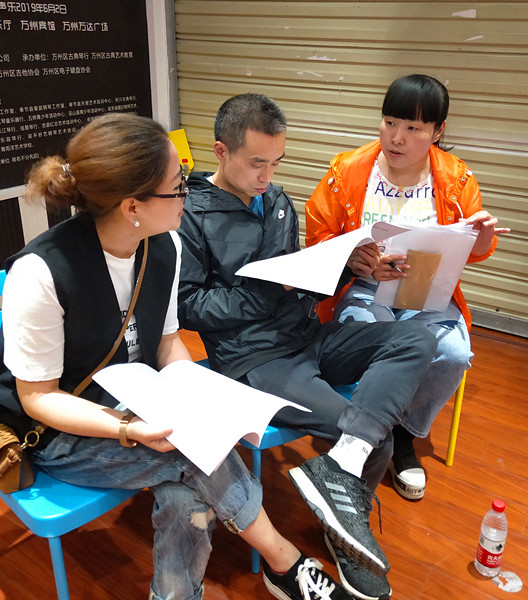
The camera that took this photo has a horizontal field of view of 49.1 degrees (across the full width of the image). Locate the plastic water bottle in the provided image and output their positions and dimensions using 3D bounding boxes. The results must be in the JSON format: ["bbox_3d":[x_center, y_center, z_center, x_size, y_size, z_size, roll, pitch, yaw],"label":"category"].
[{"bbox_3d":[0.622,0.645,1.573,0.065,0.226,0.065,1,23,0],"label":"plastic water bottle"}]

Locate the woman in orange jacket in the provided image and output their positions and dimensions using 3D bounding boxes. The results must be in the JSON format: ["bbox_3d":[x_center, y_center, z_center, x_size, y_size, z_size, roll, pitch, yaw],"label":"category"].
[{"bbox_3d":[0.413,-0.023,1.806,0.550,1.264,0.600,8,24,15],"label":"woman in orange jacket"}]

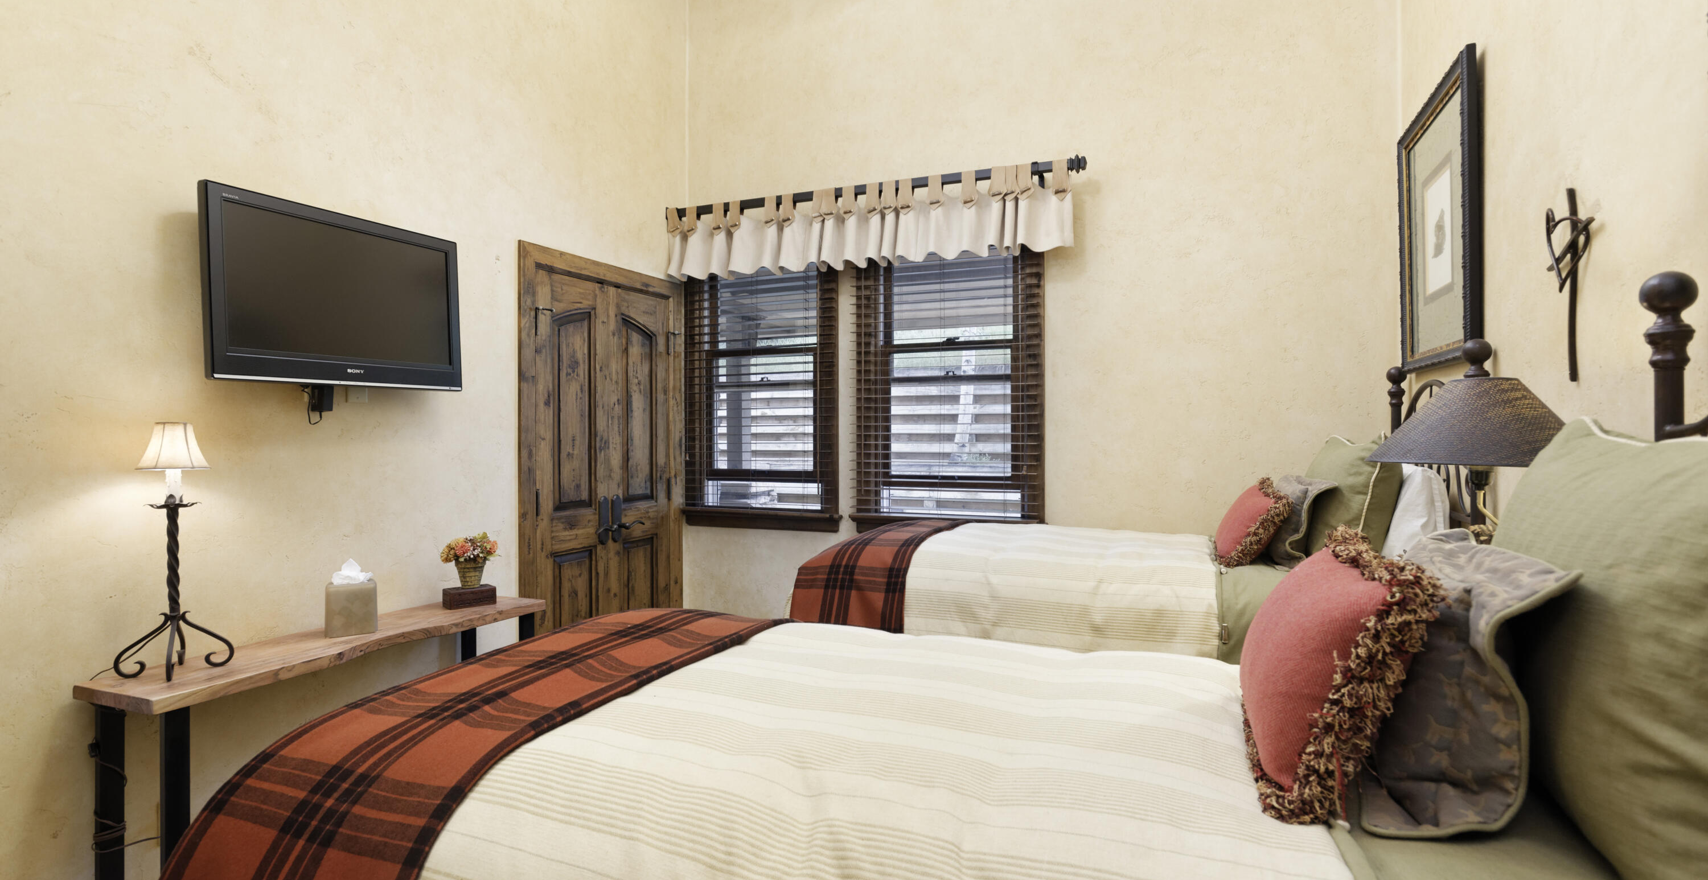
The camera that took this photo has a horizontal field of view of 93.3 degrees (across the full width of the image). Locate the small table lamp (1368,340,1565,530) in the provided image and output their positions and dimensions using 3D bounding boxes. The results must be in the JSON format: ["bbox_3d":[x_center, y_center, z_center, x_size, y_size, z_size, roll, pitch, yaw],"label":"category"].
[{"bbox_3d":[1.138,0.185,1.466,0.345,0.600,0.345,0,0,24],"label":"small table lamp"}]

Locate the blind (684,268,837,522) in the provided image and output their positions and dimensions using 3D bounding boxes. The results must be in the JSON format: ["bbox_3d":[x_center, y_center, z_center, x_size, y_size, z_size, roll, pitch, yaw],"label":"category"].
[{"bbox_3d":[-0.480,-0.227,4.072,0.870,1.210,0.055,0,0,24],"label":"blind"}]

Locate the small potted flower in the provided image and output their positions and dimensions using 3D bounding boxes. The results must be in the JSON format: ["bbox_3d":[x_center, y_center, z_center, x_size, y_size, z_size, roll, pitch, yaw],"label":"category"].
[{"bbox_3d":[-1.367,0.430,2.870,0.185,0.190,0.190,0,0,24],"label":"small potted flower"}]

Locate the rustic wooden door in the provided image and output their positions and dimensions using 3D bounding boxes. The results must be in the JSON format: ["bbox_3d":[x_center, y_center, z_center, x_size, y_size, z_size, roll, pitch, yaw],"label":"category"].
[{"bbox_3d":[-1.123,0.264,3.749,0.090,2.153,1.100,0,0,24],"label":"rustic wooden door"}]

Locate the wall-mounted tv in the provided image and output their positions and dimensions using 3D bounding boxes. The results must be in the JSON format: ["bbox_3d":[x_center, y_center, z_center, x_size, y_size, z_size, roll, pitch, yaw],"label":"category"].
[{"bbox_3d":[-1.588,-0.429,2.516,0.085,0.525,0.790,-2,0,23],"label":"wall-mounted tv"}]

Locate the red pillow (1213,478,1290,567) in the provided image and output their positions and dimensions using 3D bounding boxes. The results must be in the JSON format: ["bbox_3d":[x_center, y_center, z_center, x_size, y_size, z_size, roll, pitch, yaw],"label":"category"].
[{"bbox_3d":[1.293,0.266,2.650,0.145,0.280,0.335,39,16,5],"label":"red pillow"}]

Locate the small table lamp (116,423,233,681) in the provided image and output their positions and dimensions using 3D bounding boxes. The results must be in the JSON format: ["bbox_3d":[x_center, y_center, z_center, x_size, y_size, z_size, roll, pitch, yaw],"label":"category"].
[{"bbox_3d":[-1.766,0.281,2.097,0.240,0.648,0.240,0,0,-37],"label":"small table lamp"}]

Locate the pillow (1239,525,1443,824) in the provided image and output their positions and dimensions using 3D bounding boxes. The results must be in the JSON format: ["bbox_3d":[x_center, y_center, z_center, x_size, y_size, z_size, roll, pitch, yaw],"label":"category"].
[{"bbox_3d":[0.566,0.261,0.976,0.150,0.285,0.340,27,12,13],"label":"pillow"}]

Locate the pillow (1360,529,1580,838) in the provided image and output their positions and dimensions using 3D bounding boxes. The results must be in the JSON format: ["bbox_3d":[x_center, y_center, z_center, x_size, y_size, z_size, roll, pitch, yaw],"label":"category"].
[{"bbox_3d":[0.646,0.235,0.930,0.130,0.310,0.390,30,12,21],"label":"pillow"}]

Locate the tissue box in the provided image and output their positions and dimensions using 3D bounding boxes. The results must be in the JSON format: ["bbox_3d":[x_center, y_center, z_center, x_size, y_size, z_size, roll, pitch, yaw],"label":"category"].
[{"bbox_3d":[-1.590,0.526,2.546,0.135,0.157,0.135,0,0,-37],"label":"tissue box"}]

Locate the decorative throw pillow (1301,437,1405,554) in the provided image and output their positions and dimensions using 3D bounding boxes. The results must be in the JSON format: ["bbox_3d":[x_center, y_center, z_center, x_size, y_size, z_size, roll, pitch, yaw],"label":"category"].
[{"bbox_3d":[1.506,0.187,2.475,0.180,0.430,0.630,16,7,23],"label":"decorative throw pillow"}]

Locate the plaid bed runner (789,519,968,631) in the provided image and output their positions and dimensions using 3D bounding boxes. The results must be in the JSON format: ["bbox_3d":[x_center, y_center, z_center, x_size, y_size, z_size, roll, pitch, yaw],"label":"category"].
[{"bbox_3d":[0.159,0.550,3.160,0.440,0.430,1.050,0,0,24],"label":"plaid bed runner"}]

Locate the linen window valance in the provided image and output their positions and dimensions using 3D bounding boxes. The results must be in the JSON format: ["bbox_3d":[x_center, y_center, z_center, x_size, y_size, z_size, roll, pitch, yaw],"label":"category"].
[{"bbox_3d":[-0.021,-0.985,3.731,2.050,0.365,0.100,0,0,24],"label":"linen window valance"}]

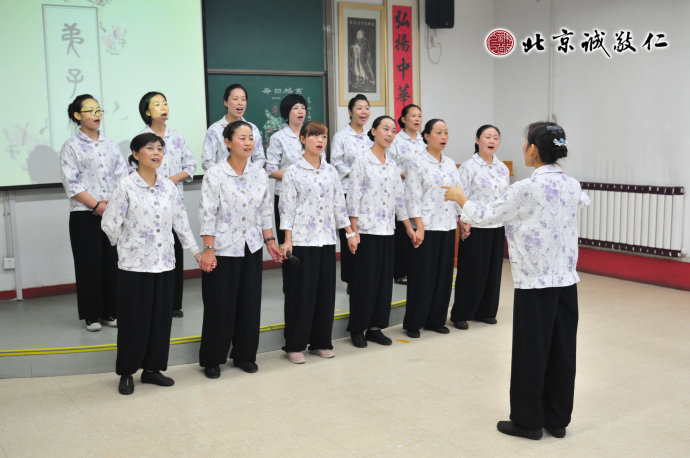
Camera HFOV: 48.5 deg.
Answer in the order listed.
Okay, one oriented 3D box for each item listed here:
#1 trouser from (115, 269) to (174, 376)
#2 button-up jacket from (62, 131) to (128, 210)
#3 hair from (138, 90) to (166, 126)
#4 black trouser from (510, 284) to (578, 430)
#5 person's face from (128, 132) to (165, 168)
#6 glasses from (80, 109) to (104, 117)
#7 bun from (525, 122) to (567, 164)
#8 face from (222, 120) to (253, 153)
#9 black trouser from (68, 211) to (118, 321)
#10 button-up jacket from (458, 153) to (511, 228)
[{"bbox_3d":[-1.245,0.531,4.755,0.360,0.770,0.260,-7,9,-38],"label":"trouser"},{"bbox_3d":[-1.801,-0.415,5.527,0.530,0.610,0.320,-8,9,-42],"label":"button-up jacket"},{"bbox_3d":[-1.431,-0.897,5.699,0.220,0.260,0.180,4,9,38],"label":"hair"},{"bbox_3d":[1.004,0.604,3.853,0.360,0.800,0.270,-6,8,-31],"label":"black trouser"},{"bbox_3d":[-1.203,-0.475,4.650,0.195,0.220,0.165,5,9,40],"label":"person's face"},{"bbox_3d":[-1.778,-0.816,5.378,0.140,0.045,0.142,4,9,33],"label":"glasses"},{"bbox_3d":[0.993,-0.419,3.753,0.170,0.220,0.200,-8,10,-43],"label":"bun"},{"bbox_3d":[-0.672,-0.574,4.856,0.180,0.215,0.160,6,10,44],"label":"face"},{"bbox_3d":[-1.794,0.231,5.528,0.370,0.850,0.260,-8,10,-42],"label":"black trouser"},{"bbox_3d":[1.112,-0.305,6.062,0.430,0.610,0.270,-3,8,-15],"label":"button-up jacket"}]

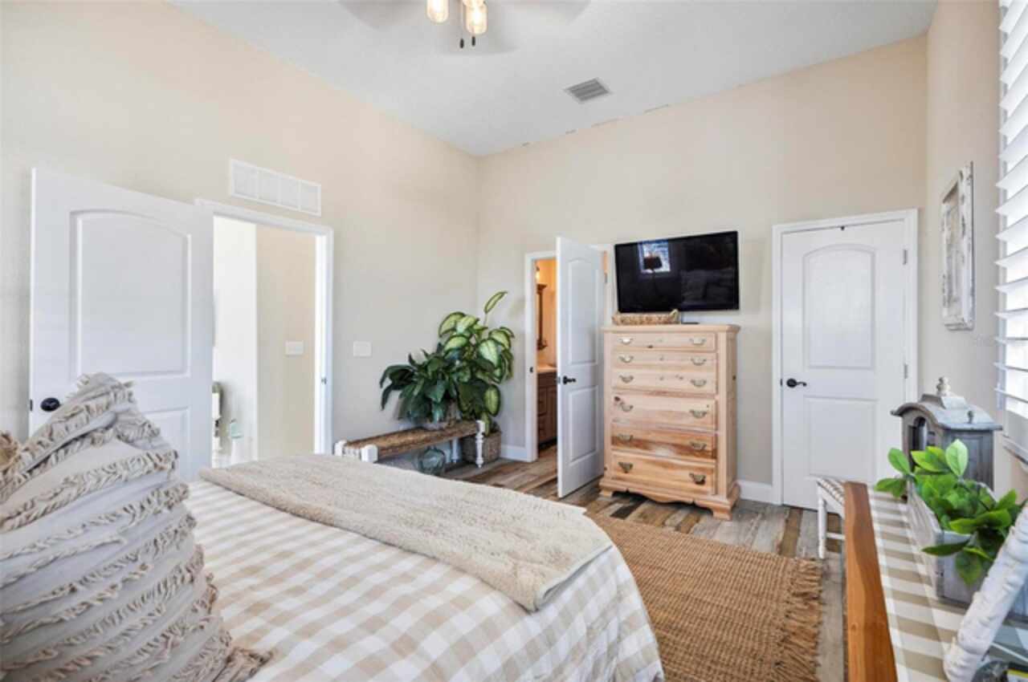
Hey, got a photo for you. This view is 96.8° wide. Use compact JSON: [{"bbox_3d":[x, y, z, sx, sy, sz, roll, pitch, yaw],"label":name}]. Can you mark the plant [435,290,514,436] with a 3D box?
[{"bbox_3d":[-0.311,0.232,4.431,0.580,1.450,0.650,0,0,32],"label":"plant"}]

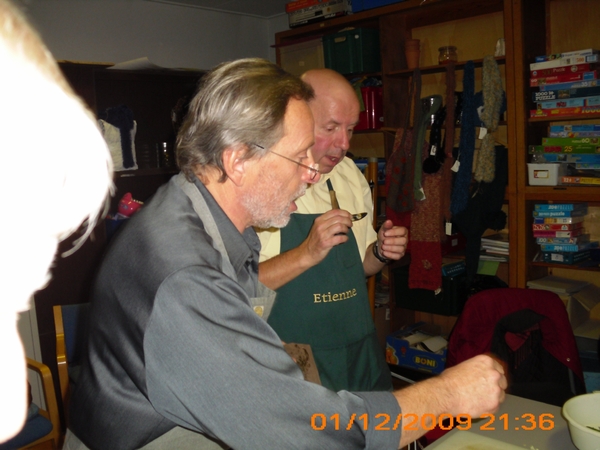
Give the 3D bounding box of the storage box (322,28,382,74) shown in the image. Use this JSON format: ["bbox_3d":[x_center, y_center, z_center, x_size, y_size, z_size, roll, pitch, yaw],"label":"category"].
[{"bbox_3d":[0.372,-1.021,3.767,0.288,0.242,0.350,4,10,44],"label":"storage box"}]

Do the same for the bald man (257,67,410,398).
[{"bbox_3d":[0.048,0.465,1.540,0.510,1.660,0.450,-8,8,-32],"label":"bald man"}]

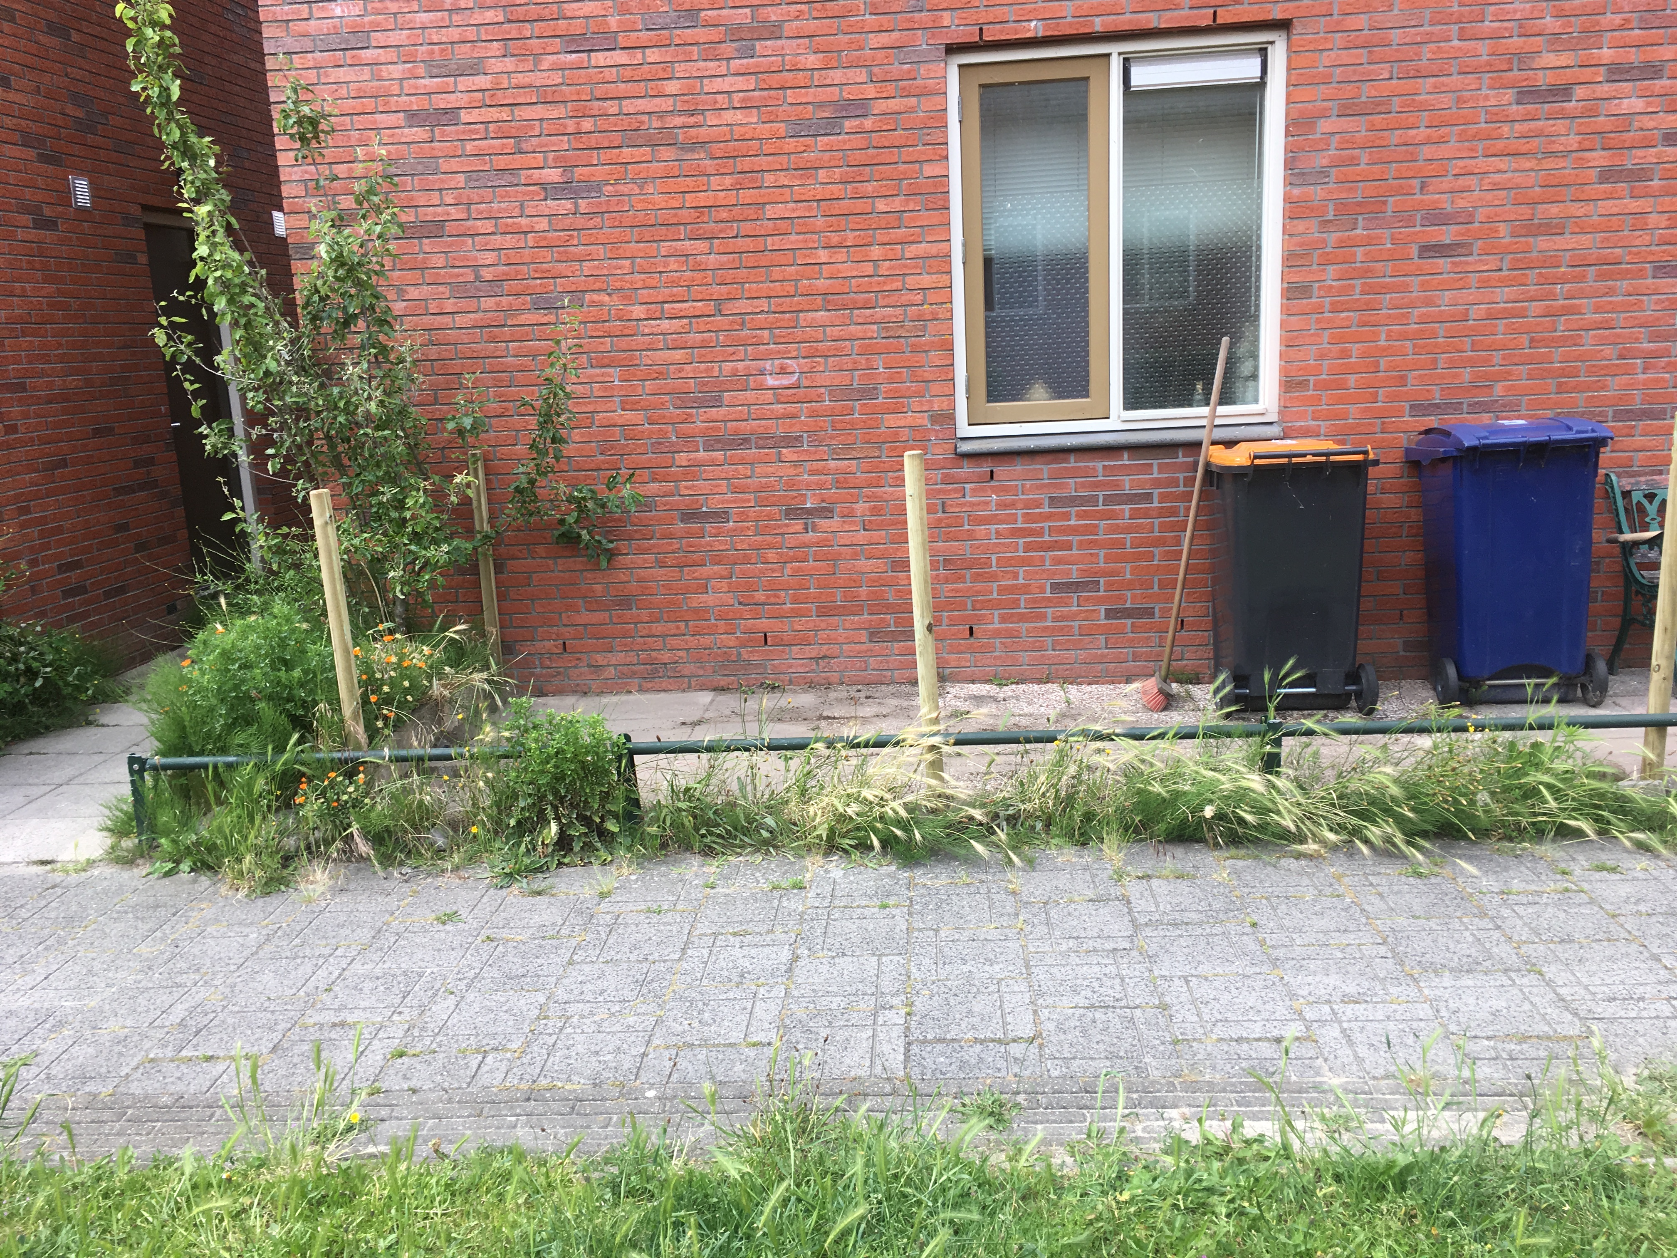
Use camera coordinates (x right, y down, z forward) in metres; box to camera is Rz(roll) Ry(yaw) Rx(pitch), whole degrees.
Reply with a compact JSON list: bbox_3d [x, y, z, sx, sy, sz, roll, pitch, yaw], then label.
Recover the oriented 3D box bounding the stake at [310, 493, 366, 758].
[{"bbox_3d":[-1.679,0.002,4.754,0.065,0.945,0.065,-2,14,4],"label":"stake"}]

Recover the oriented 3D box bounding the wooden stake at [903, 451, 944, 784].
[{"bbox_3d":[0.278,0.000,4.620,0.064,1.156,0.064,-2,14,4],"label":"wooden stake"}]

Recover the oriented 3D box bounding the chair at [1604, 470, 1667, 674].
[{"bbox_3d":[3.397,-0.178,5.380,0.643,0.824,0.563,-4,14,-3],"label":"chair"}]

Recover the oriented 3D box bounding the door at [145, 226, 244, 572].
[{"bbox_3d":[-3.632,-1.228,7.944,0.080,2.070,0.824,-2,14,4],"label":"door"}]

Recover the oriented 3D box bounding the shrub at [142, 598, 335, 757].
[{"bbox_3d":[-2.256,0.193,5.276,0.714,0.603,0.573,-2,14,4],"label":"shrub"}]

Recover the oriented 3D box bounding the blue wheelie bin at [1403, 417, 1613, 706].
[{"bbox_3d":[2.555,-0.265,5.426,0.573,1.075,0.673,-2,14,4],"label":"blue wheelie bin"}]

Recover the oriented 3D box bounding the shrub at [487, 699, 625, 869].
[{"bbox_3d":[-0.887,0.451,4.469,0.432,0.492,0.392,-2,14,4],"label":"shrub"}]

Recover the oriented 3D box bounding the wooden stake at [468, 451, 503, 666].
[{"bbox_3d":[-1.480,-0.272,5.897,0.055,0.945,0.055,-2,14,4],"label":"wooden stake"}]

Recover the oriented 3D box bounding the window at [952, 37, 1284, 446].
[{"bbox_3d":[1.102,-1.509,5.591,1.296,1.558,0.121,-2,14,4],"label":"window"}]

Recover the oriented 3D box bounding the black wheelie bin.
[{"bbox_3d":[1.742,-0.219,5.493,0.543,1.045,0.623,-2,14,4],"label":"black wheelie bin"}]

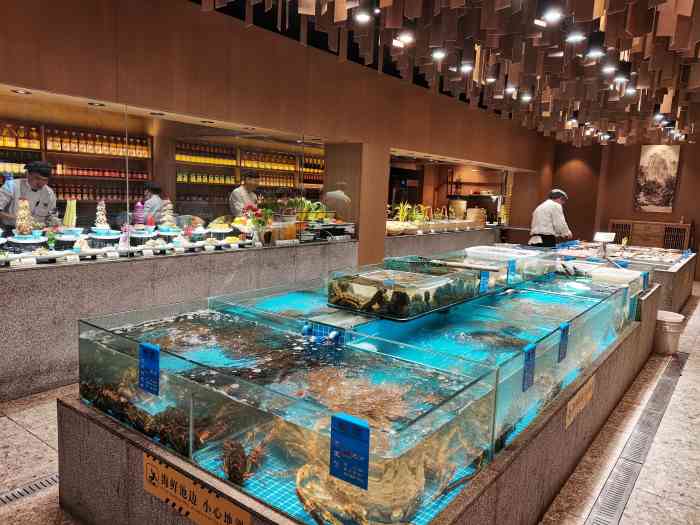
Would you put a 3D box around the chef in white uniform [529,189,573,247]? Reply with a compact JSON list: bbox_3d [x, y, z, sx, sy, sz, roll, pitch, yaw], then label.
[{"bbox_3d":[3.059,-0.302,8.263,0.470,1.705,0.500,-1,8,-20],"label":"chef in white uniform"}]

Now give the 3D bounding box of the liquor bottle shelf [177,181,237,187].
[{"bbox_3d":[-2.053,-1.087,7.257,0.300,0.040,0.998,8,9,36],"label":"liquor bottle shelf"}]

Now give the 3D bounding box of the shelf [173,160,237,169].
[{"bbox_3d":[-2.050,-1.344,7.213,0.300,0.040,1.015,8,9,36],"label":"shelf"}]

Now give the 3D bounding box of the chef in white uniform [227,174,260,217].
[{"bbox_3d":[-1.303,-0.244,6.502,0.350,1.715,0.470,9,10,41],"label":"chef in white uniform"}]

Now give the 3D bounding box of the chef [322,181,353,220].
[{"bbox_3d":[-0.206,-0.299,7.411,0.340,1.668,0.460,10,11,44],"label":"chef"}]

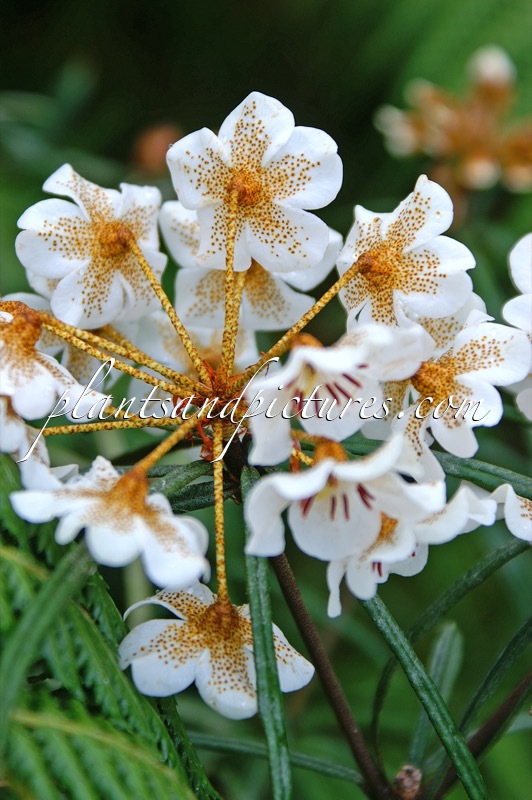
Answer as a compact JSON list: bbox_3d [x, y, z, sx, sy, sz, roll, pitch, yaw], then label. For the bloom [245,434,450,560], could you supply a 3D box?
[{"bbox_3d":[0.012,0.017,0.407,0.036,0.017,0.032,-6,-25,-33],"label":"bloom"}]

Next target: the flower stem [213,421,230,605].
[{"bbox_3d":[-0.009,0.022,0.463,0.002,0.037,0.002,-2,-2,0],"label":"flower stem"}]

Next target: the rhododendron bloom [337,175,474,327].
[{"bbox_3d":[0.024,-0.027,0.434,0.028,0.030,0.014,6,14,30],"label":"rhododendron bloom"}]

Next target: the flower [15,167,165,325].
[{"bbox_3d":[-0.031,-0.028,0.434,0.029,0.031,0.014,-5,8,-25],"label":"flower"}]

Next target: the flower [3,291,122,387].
[{"bbox_3d":[-0.042,-0.013,0.490,0.029,0.027,0.014,-12,-6,-29],"label":"flower"}]

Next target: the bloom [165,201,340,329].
[{"bbox_3d":[-0.003,-0.026,0.448,0.034,0.031,0.015,0,24,2],"label":"bloom"}]

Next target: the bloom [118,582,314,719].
[{"bbox_3d":[-0.009,0.042,0.418,0.035,0.016,0.031,0,49,-3],"label":"bloom"}]

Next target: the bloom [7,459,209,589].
[{"bbox_3d":[-0.030,0.023,0.448,0.037,0.016,0.030,20,23,1],"label":"bloom"}]

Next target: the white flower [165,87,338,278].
[{"bbox_3d":[-0.003,-0.040,0.430,0.032,0.033,0.014,1,8,9],"label":"white flower"}]

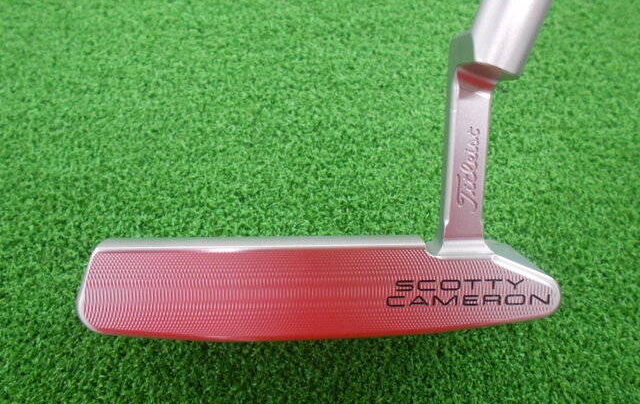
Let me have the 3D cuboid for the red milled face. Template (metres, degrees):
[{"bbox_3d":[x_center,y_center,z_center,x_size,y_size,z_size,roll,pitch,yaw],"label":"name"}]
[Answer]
[{"bbox_3d":[0.001,0.022,0.122,0.120,0.006,0.025,0,101,-1],"label":"red milled face"}]

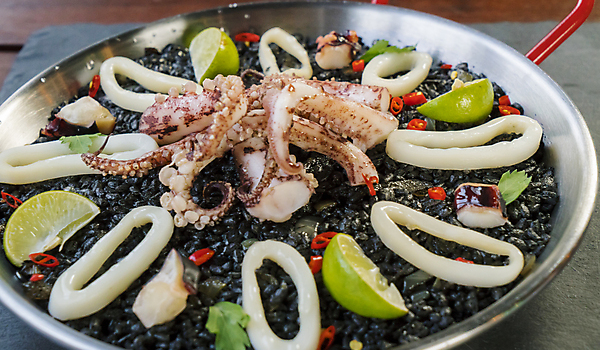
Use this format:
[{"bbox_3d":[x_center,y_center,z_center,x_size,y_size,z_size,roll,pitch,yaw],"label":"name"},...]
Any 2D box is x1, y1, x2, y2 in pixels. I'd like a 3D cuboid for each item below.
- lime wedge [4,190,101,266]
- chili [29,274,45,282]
[{"bbox_3d":[-0.136,0.019,0.617,0.027,0.024,0.056,26,46,34],"label":"lime wedge"},{"bbox_3d":[-0.132,0.051,0.586,0.008,0.003,0.004,4,37,11],"label":"chili"}]

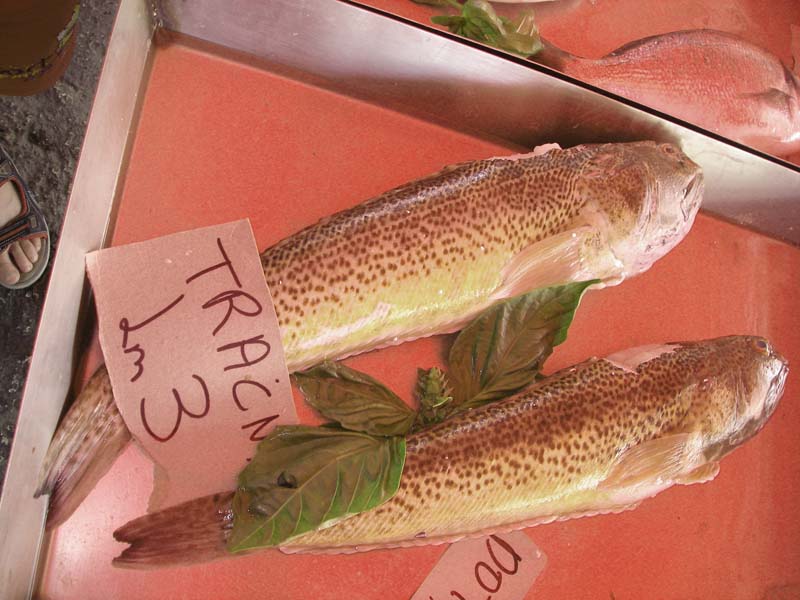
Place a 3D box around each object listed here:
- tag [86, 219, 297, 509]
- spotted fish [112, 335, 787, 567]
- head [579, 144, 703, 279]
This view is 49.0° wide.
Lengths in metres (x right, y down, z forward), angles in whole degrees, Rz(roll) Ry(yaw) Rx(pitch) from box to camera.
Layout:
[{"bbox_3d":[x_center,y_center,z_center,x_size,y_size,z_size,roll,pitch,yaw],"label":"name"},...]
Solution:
[{"bbox_3d":[-0.097,0.030,0.427,0.079,0.018,0.125,-14,94,-13],"label":"tag"},{"bbox_3d":[0.046,0.087,0.465,0.372,0.050,0.080,-11,82,-14],"label":"spotted fish"},{"bbox_3d":[0.137,-0.056,0.498,0.077,0.055,0.074,-17,84,-14],"label":"head"}]

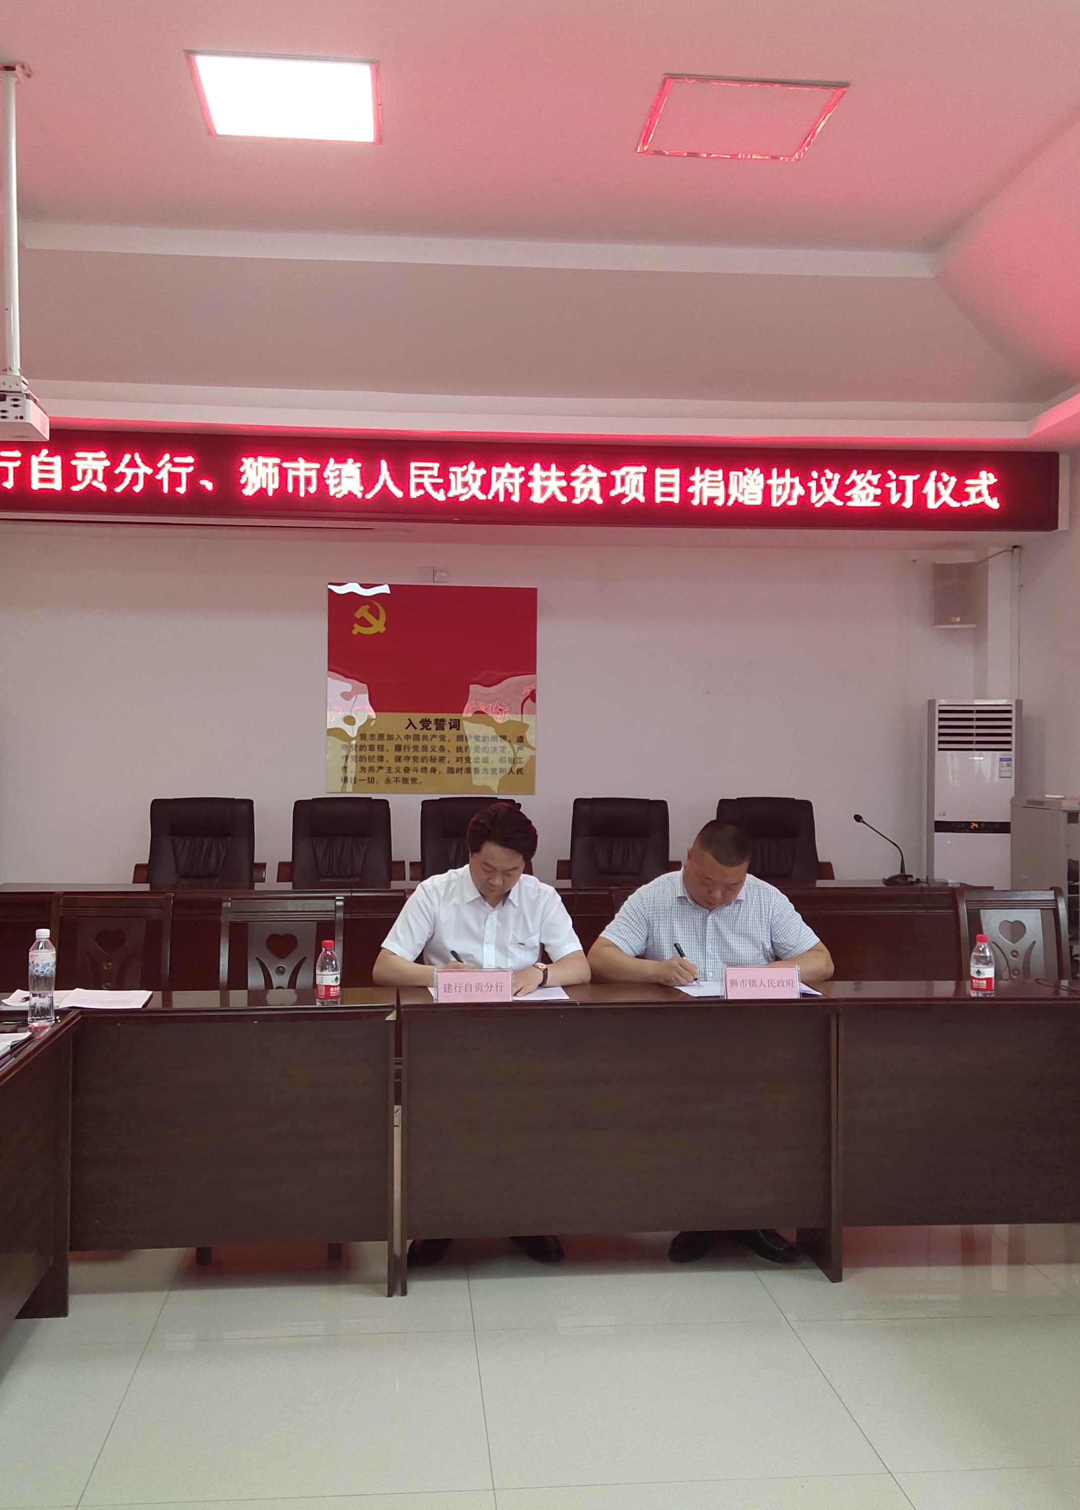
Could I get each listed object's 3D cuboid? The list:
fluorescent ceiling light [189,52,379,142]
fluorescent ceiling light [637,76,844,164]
[{"bbox_3d":[-0.816,-2.148,4.742,0.600,0.040,0.600,0,0,-5],"label":"fluorescent ceiling light"},{"bbox_3d":[0.670,-2.172,4.959,0.600,0.050,0.600,0,0,-5],"label":"fluorescent ceiling light"}]

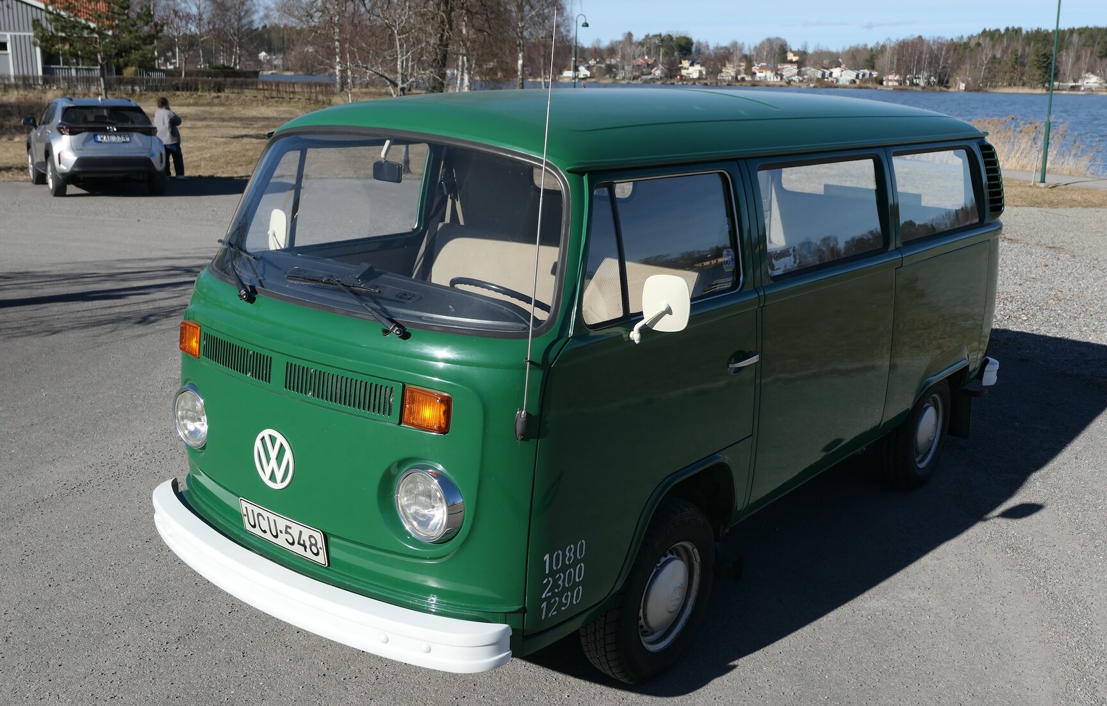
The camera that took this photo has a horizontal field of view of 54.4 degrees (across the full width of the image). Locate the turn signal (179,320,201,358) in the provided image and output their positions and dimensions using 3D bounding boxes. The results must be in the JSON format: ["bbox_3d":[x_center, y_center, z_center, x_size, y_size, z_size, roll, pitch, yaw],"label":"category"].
[{"bbox_3d":[-1.196,-0.048,3.584,0.045,0.107,0.157,-11,19,-40],"label":"turn signal"}]

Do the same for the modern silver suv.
[{"bbox_3d":[-8.026,-3.664,18.688,1.765,1.595,4.180,-7,17,-31],"label":"modern silver suv"}]

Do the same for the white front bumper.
[{"bbox_3d":[-0.837,0.679,3.333,1.655,0.126,0.295,13,18,38],"label":"white front bumper"}]

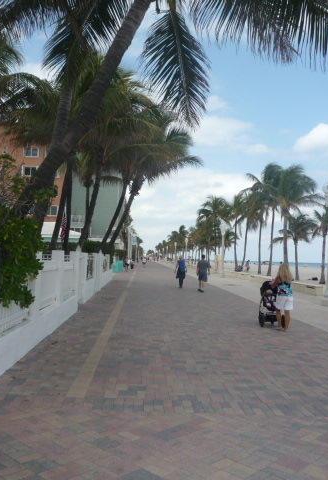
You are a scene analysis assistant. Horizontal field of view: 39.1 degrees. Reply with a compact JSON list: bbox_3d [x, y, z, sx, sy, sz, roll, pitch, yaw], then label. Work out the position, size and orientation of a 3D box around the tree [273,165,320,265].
[{"bbox_3d":[8.796,-1.185,31.334,3.600,7.930,3.600,2,-2,-2],"label":"tree"}]

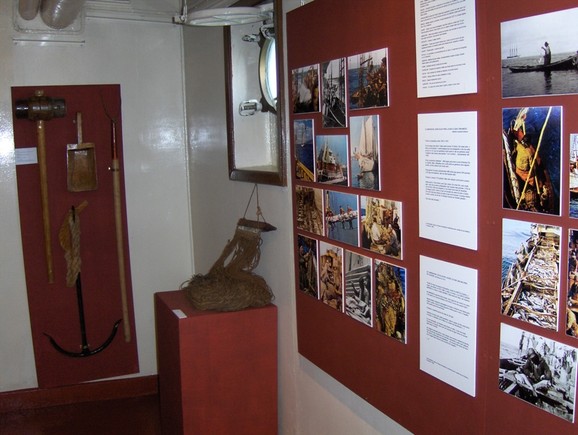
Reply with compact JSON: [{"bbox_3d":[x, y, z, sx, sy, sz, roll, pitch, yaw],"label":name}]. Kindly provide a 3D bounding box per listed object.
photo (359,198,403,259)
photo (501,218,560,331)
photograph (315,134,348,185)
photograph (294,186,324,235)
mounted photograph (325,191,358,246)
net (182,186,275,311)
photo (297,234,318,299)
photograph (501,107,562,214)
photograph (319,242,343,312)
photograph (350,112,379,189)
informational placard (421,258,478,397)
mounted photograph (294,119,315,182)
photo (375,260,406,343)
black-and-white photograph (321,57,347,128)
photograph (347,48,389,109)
[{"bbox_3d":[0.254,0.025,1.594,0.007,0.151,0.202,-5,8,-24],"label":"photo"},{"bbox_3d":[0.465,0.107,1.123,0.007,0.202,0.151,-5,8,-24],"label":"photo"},{"bbox_3d":[0.138,-0.181,1.861,0.008,0.151,0.205,-5,9,-23],"label":"photograph"},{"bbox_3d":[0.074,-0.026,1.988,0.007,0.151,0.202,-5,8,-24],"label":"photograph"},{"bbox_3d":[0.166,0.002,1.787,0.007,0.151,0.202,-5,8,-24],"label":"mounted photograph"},{"bbox_3d":[-0.245,0.125,2.191,0.330,0.400,0.260,-5,9,-23],"label":"net"},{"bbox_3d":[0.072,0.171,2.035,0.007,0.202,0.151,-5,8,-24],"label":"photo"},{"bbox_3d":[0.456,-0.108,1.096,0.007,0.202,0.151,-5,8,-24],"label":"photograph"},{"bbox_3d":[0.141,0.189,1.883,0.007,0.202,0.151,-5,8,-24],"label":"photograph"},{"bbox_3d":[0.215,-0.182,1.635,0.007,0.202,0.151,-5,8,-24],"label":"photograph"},{"bbox_3d":[0.377,0.252,1.403,0.008,0.297,0.210,-5,9,-23],"label":"informational placard"},{"bbox_3d":[0.053,-0.234,2.043,0.008,0.205,0.151,-5,9,-23],"label":"mounted photograph"},{"bbox_3d":[0.280,0.231,1.622,0.008,0.205,0.151,-5,9,-23],"label":"photo"},{"bbox_3d":[0.139,-0.381,1.816,0.008,0.205,0.151,-5,9,-23],"label":"black-and-white photograph"},{"bbox_3d":[0.218,-0.381,1.634,0.008,0.151,0.205,-5,9,-23],"label":"photograph"}]

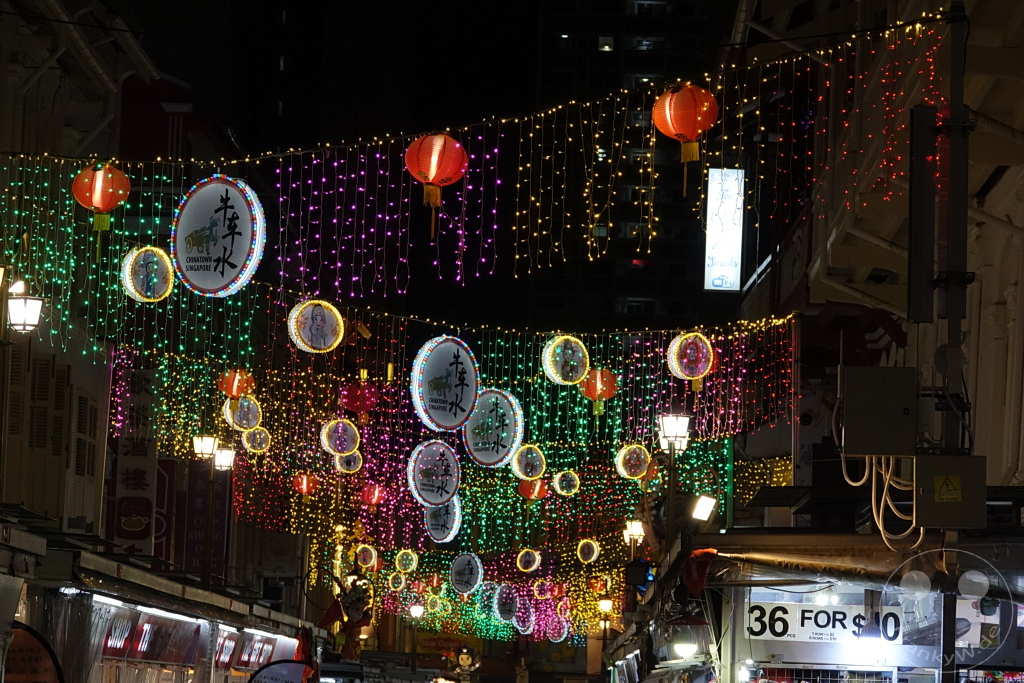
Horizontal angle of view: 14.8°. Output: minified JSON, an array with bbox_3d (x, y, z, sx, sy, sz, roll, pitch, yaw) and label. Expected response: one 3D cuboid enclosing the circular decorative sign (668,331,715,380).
[{"bbox_3d":[1.637,0.137,36.200,0.420,0.420,0.110,4,-6,-32],"label":"circular decorative sign"}]

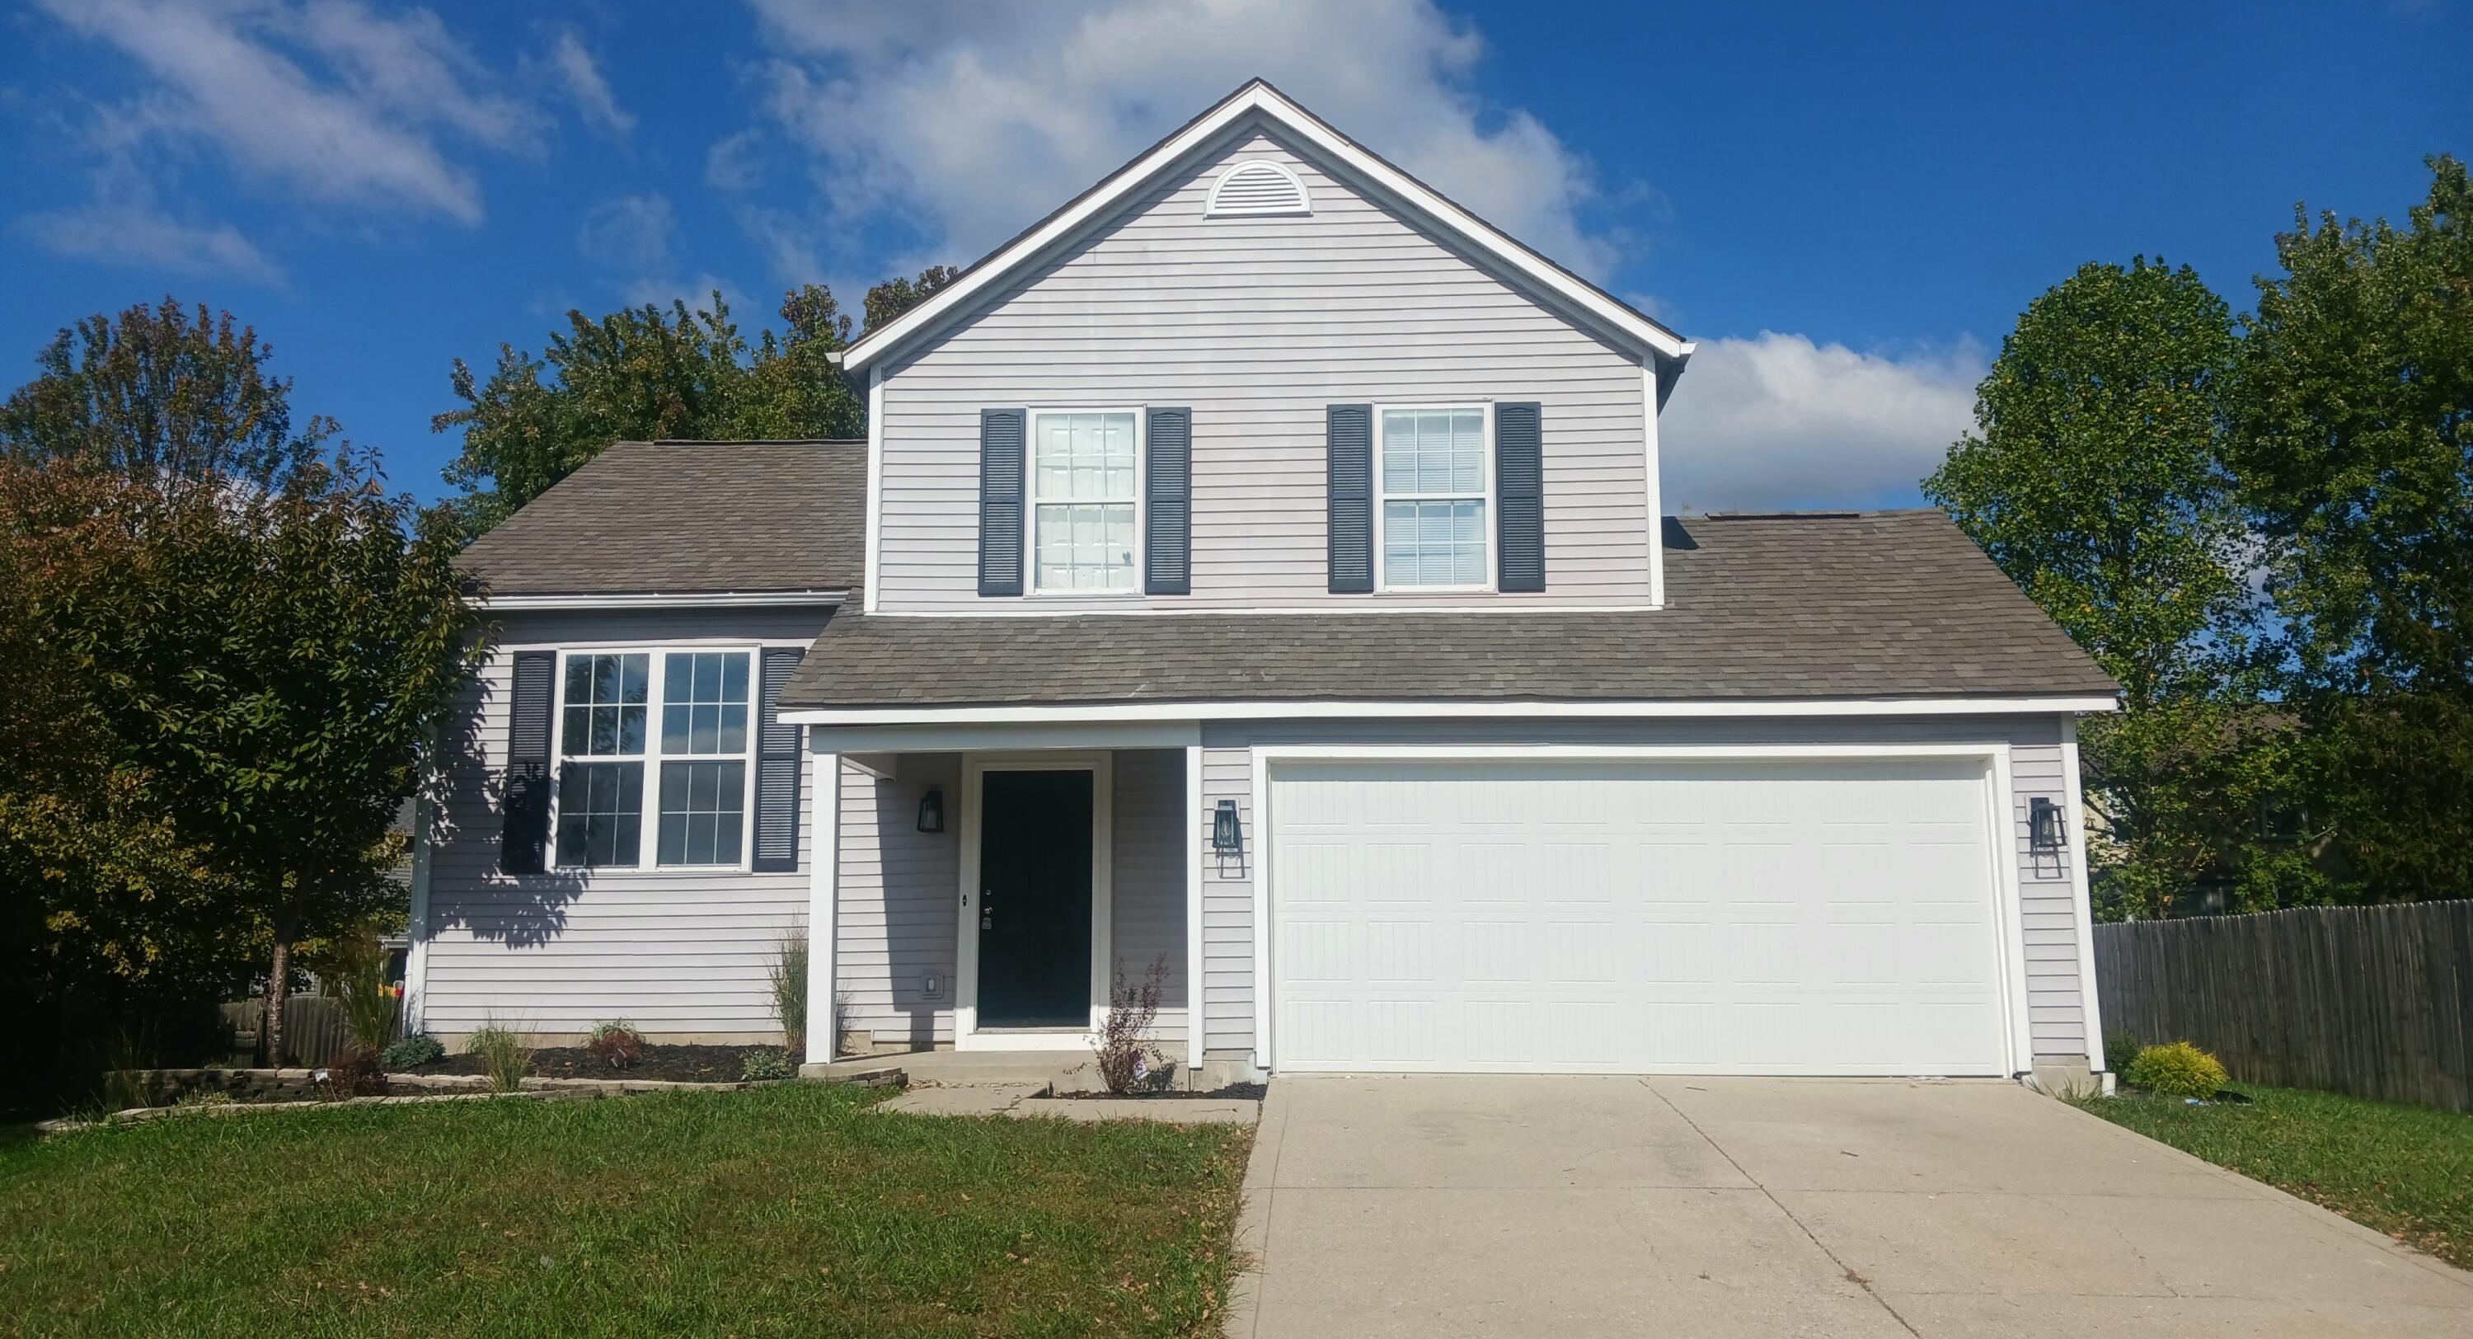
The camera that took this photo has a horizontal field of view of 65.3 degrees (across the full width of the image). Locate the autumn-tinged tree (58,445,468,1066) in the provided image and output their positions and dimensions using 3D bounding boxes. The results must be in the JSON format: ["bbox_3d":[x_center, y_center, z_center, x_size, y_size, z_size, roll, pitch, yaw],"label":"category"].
[{"bbox_3d":[-6.813,0.605,13.413,2.950,4.366,2.950,0,-9,1],"label":"autumn-tinged tree"}]

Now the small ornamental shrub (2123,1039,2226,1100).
[{"bbox_3d":[6.277,2.660,12.869,0.690,0.370,0.690,0,-9,1],"label":"small ornamental shrub"}]

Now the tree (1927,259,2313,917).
[{"bbox_3d":[13.059,-0.324,28.160,6.000,11.889,6.000,0,-9,1],"label":"tree"}]

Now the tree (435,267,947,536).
[{"bbox_3d":[-7.684,-0.245,30.589,8.800,12.340,8.500,0,-9,1],"label":"tree"}]

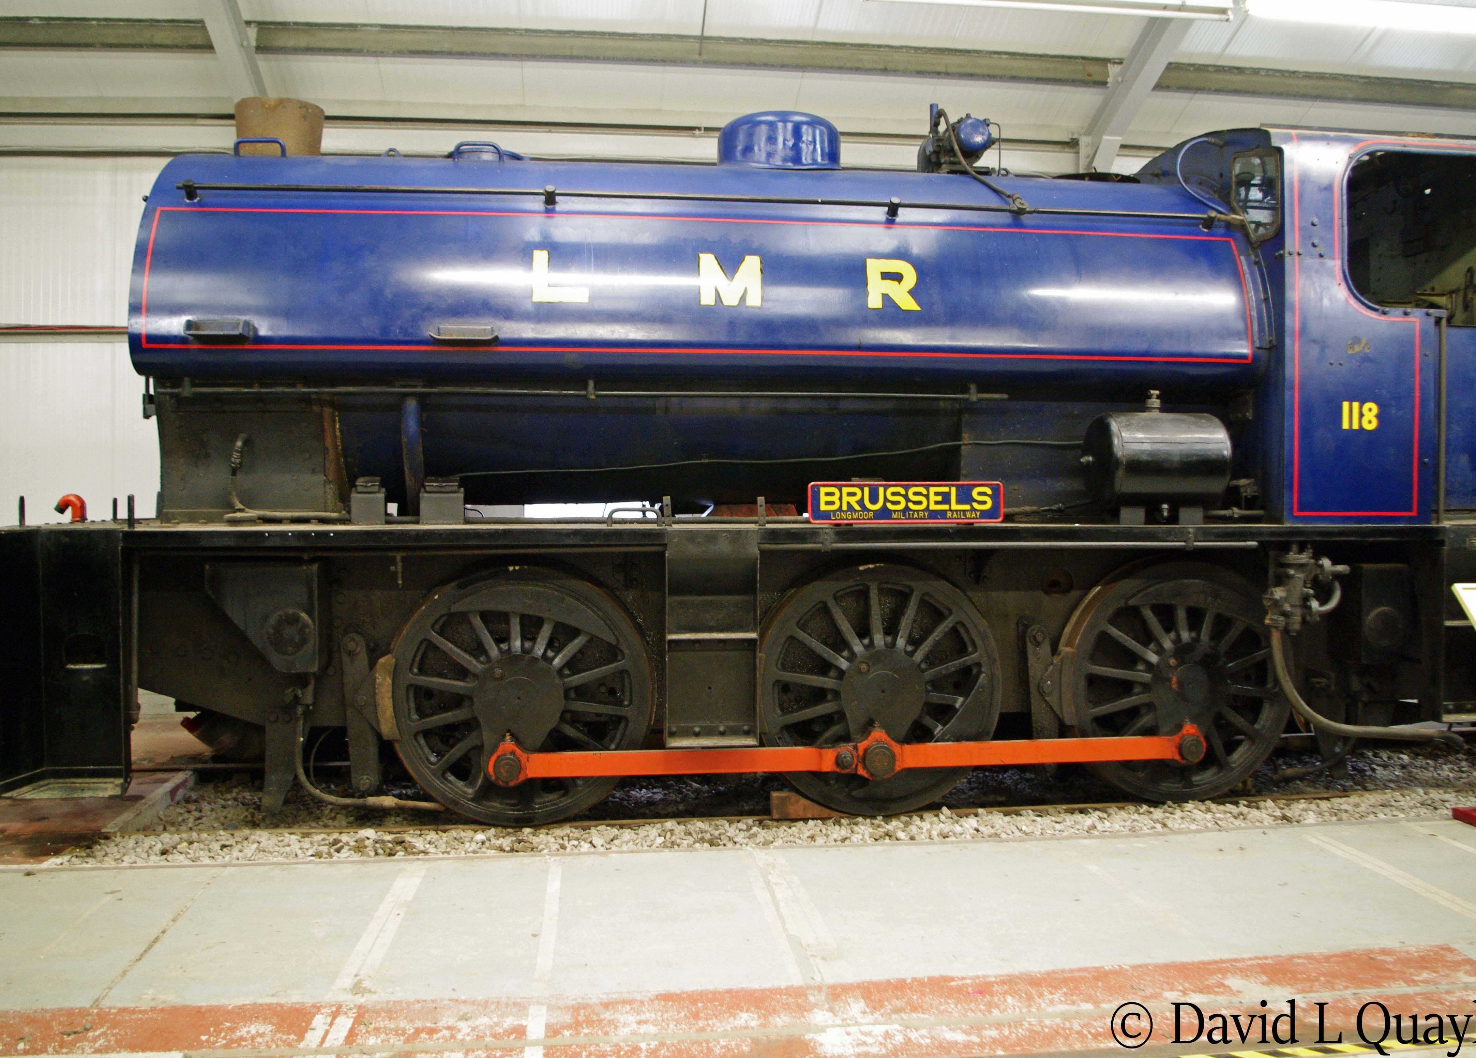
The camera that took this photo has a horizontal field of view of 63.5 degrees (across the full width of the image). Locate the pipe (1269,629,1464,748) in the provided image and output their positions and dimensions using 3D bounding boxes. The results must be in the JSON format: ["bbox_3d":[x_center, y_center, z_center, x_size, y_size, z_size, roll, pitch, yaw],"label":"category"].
[{"bbox_3d":[3.168,0.802,6.010,0.940,0.580,0.170,0,1,-7],"label":"pipe"}]

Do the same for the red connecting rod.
[{"bbox_3d":[0.585,1.086,5.779,3.550,0.220,0.100,0,1,-7],"label":"red connecting rod"}]

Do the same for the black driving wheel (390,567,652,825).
[{"bbox_3d":[-1.041,0.794,5.727,1.260,1.260,0.160,0,1,-7],"label":"black driving wheel"}]

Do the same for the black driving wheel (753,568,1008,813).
[{"bbox_3d":[0.699,0.794,5.946,1.260,1.260,0.160,0,1,-7],"label":"black driving wheel"}]

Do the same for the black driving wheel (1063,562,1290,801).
[{"bbox_3d":[2.273,0.781,6.143,1.260,1.260,0.160,0,1,-7],"label":"black driving wheel"}]

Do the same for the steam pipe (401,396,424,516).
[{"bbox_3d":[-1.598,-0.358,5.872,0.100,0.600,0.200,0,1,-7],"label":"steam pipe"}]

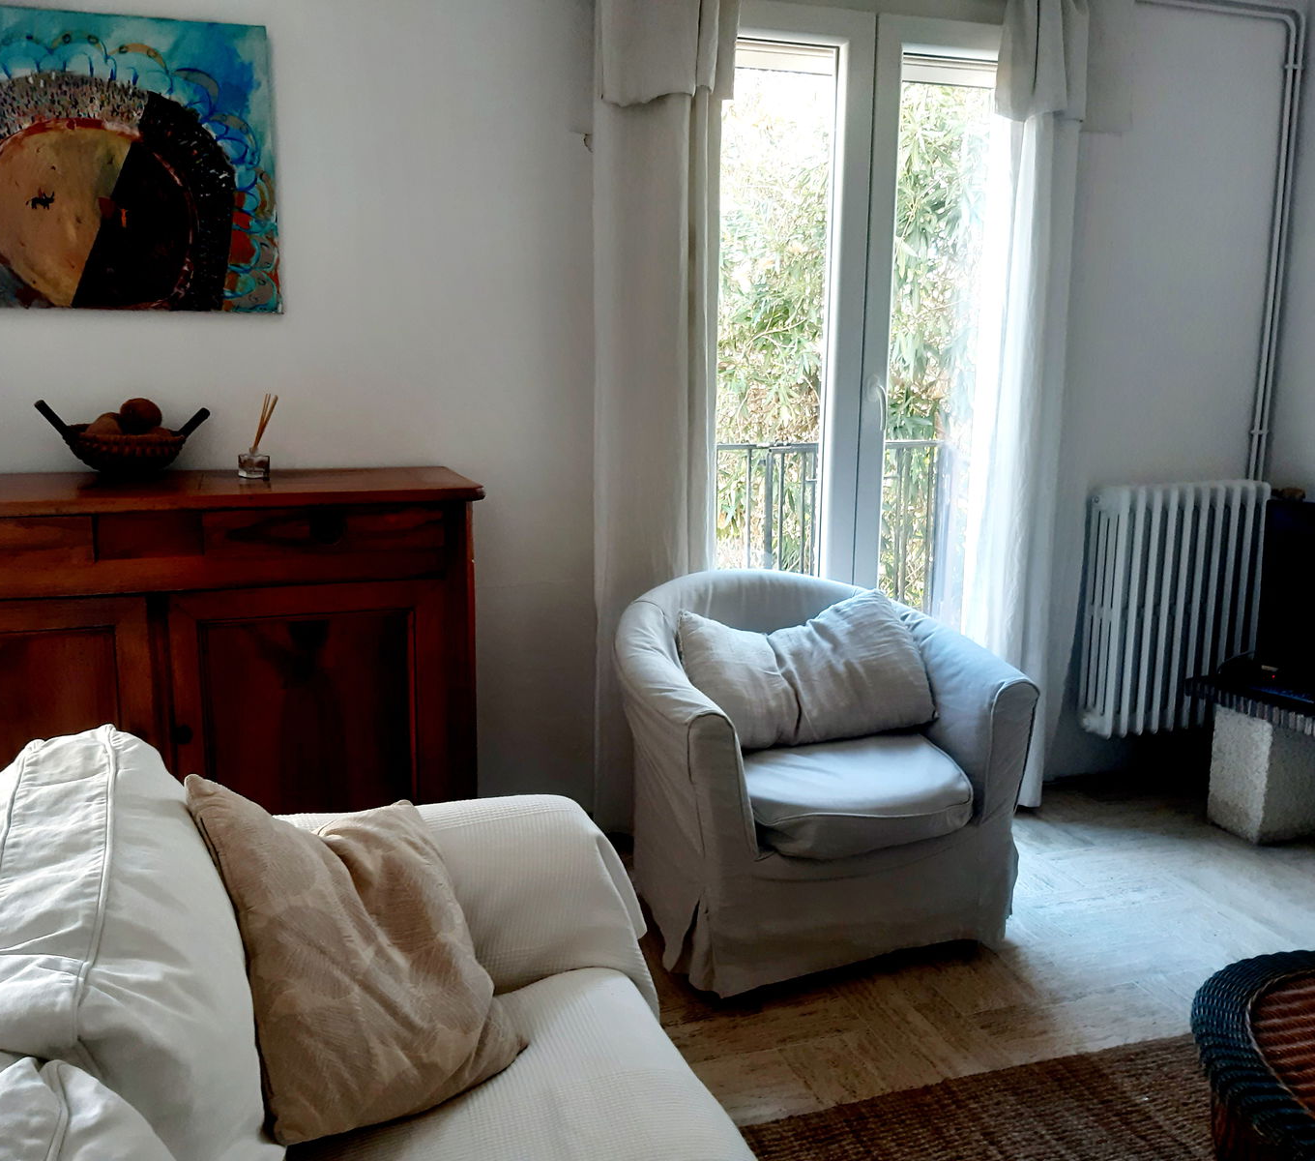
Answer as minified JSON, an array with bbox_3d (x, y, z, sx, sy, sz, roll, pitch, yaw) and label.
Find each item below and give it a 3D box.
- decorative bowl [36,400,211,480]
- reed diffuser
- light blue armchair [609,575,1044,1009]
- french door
[{"bbox_3d":[-1.137,-0.304,2.519,0.350,0.172,0.240,-3,11,-18],"label":"decorative bowl"},{"bbox_3d":[-0.888,-0.324,2.577,0.078,0.192,0.068,-3,11,-18],"label":"reed diffuser"},{"bbox_3d":[0.331,0.405,2.778,0.800,0.780,0.720,-3,11,-18],"label":"light blue armchair"},{"bbox_3d":[0.570,-0.435,3.365,1.080,2.220,0.090,-3,11,-18],"label":"french door"}]

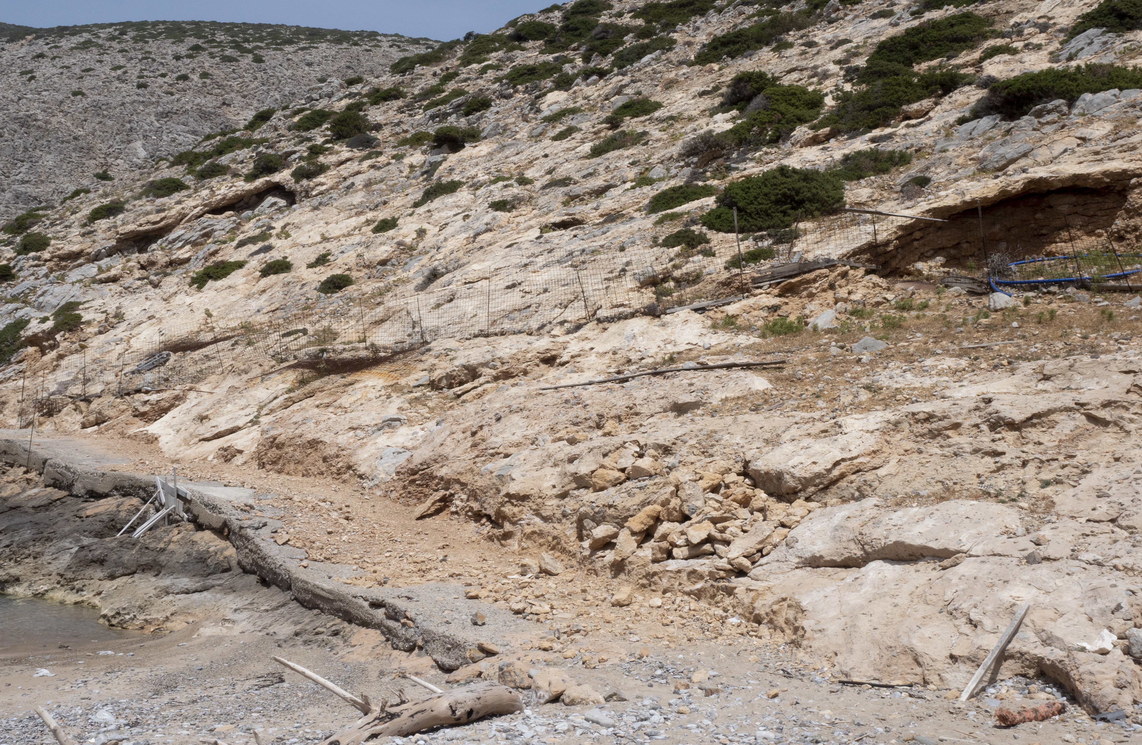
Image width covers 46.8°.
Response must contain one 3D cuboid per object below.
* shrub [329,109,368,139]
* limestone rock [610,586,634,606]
[{"bbox_3d":[-9.615,-10.713,57.000,1.720,1.217,1.548,0,-2,0],"label":"shrub"},{"bbox_3d":[0.362,1.589,9.400,0.165,0.135,0.140,0,-1,0],"label":"limestone rock"}]

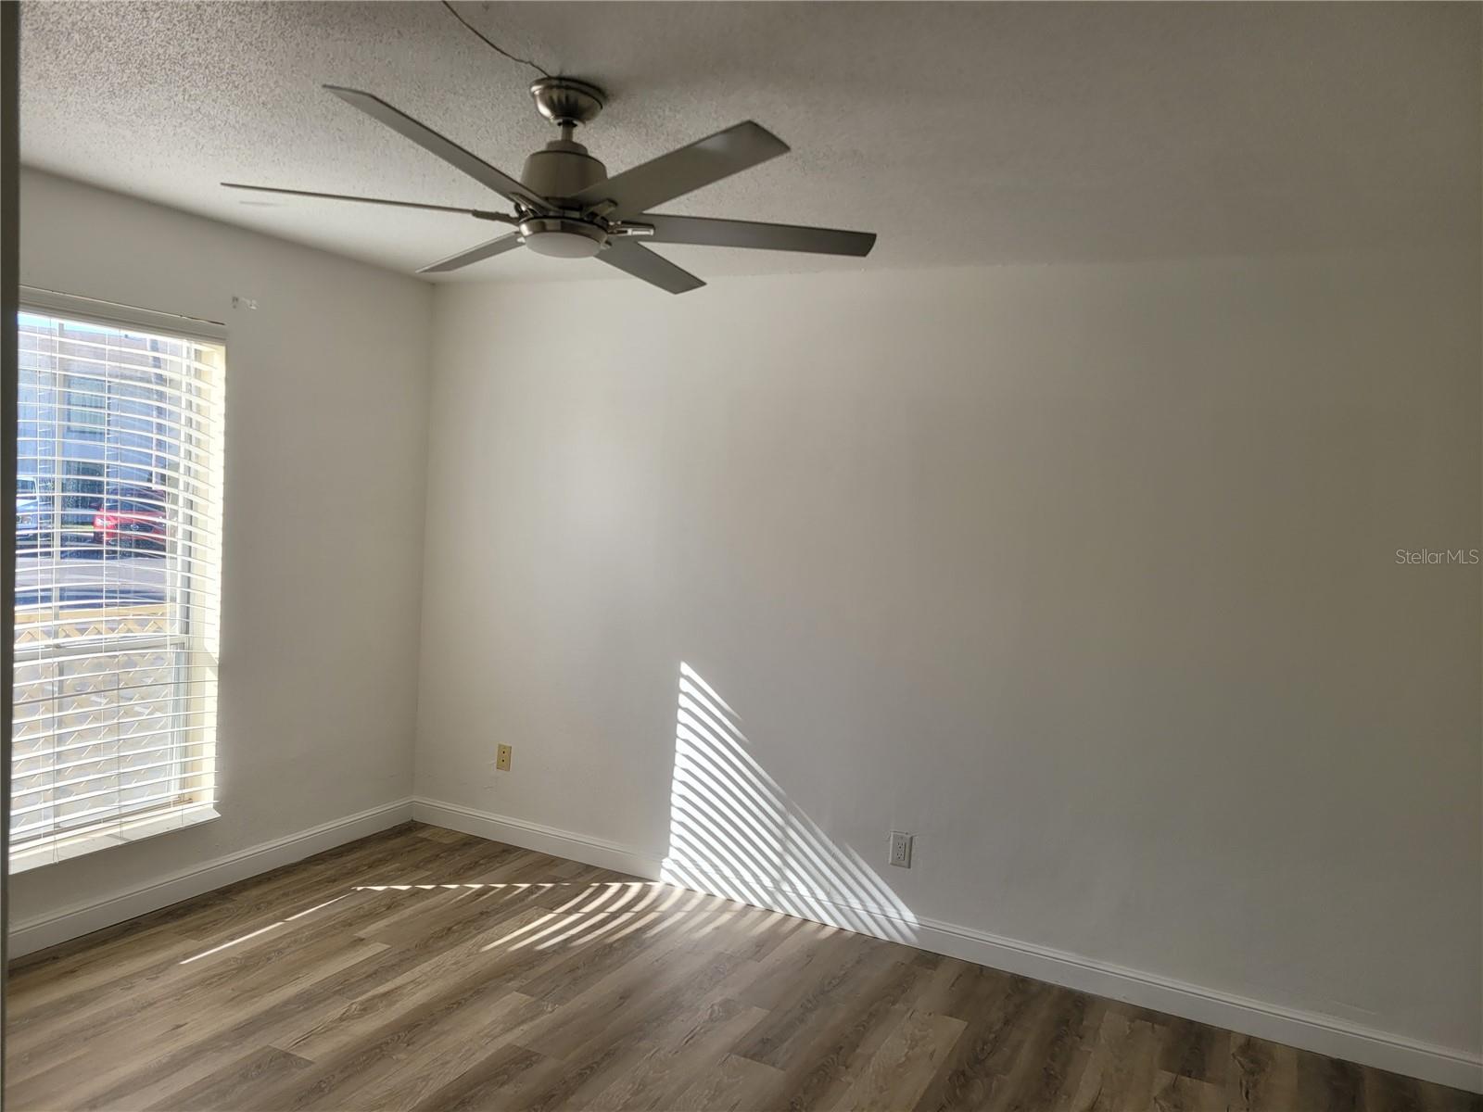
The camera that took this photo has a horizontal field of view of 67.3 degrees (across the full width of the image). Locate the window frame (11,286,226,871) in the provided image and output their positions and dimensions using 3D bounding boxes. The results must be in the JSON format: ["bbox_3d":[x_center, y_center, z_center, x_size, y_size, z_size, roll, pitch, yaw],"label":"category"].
[{"bbox_3d":[-2.114,0.068,3.672,0.070,1.770,0.920,6,4,26],"label":"window frame"}]

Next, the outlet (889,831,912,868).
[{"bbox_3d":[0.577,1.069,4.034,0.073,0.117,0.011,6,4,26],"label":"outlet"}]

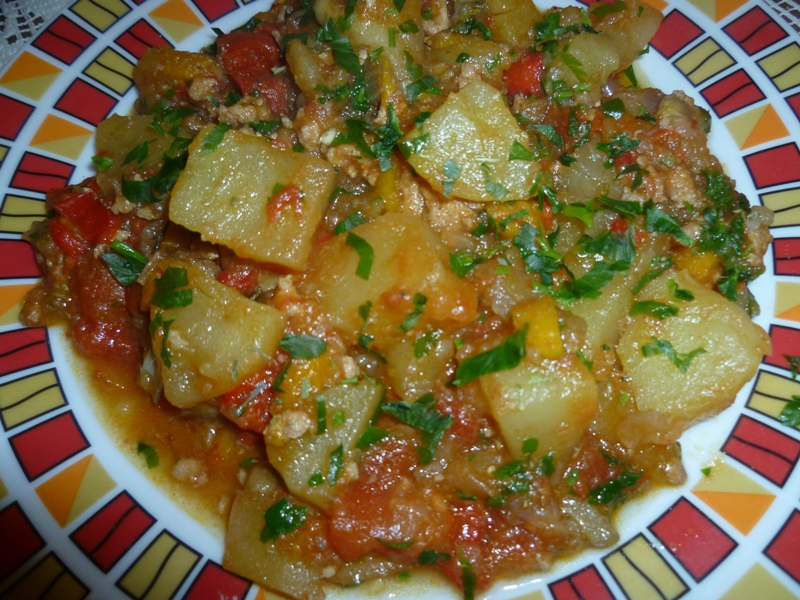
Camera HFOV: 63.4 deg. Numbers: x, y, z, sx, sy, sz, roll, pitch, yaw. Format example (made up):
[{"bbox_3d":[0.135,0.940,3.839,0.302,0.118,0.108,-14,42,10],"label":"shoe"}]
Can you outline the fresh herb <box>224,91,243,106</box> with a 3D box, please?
[{"bbox_3d":[-0.044,-0.053,0.169,0.005,0.004,0.005,1,66,2],"label":"fresh herb"}]

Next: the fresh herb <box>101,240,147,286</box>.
[{"bbox_3d":[-0.065,-0.009,0.152,0.012,0.006,0.008,31,70,15],"label":"fresh herb"}]

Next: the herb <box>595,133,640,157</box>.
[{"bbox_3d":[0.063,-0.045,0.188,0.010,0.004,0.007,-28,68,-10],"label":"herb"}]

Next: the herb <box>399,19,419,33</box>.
[{"bbox_3d":[0.003,-0.088,0.207,0.006,0.003,0.004,-7,66,-1],"label":"herb"}]

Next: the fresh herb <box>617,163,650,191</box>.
[{"bbox_3d":[0.066,-0.035,0.183,0.006,0.003,0.007,39,73,17],"label":"fresh herb"}]

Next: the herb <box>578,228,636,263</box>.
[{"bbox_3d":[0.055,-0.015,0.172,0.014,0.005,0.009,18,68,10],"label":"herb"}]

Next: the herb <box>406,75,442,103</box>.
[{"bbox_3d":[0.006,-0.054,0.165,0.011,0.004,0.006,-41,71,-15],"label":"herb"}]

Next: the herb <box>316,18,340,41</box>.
[{"bbox_3d":[-0.022,-0.086,0.208,0.006,0.004,0.010,28,70,14],"label":"herb"}]

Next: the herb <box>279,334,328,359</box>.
[{"bbox_3d":[-0.024,0.012,0.163,0.012,0.004,0.005,6,66,5],"label":"herb"}]

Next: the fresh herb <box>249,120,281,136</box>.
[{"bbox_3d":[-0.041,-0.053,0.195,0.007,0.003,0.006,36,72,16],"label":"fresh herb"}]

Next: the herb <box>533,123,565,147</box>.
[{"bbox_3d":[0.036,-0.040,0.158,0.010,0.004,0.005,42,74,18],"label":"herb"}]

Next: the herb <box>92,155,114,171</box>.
[{"bbox_3d":[-0.090,-0.042,0.196,0.005,0.003,0.004,6,66,5],"label":"herb"}]

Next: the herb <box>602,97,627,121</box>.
[{"bbox_3d":[0.064,-0.057,0.193,0.006,0.003,0.008,-5,66,0],"label":"herb"}]

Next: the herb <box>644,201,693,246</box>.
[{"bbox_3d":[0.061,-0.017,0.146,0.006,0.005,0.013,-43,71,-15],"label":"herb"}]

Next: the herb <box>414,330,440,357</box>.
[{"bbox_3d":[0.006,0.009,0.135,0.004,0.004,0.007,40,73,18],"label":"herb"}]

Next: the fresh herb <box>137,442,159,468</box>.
[{"bbox_3d":[-0.066,0.041,0.170,0.008,0.003,0.003,39,73,17],"label":"fresh herb"}]

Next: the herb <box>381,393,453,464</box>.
[{"bbox_3d":[0.006,0.030,0.161,0.012,0.006,0.017,-34,69,-12],"label":"herb"}]

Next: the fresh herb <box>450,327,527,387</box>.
[{"bbox_3d":[0.021,0.013,0.155,0.020,0.005,0.004,-35,69,-13],"label":"fresh herb"}]

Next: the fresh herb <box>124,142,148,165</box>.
[{"bbox_3d":[-0.066,-0.037,0.163,0.004,0.004,0.008,34,71,16],"label":"fresh herb"}]

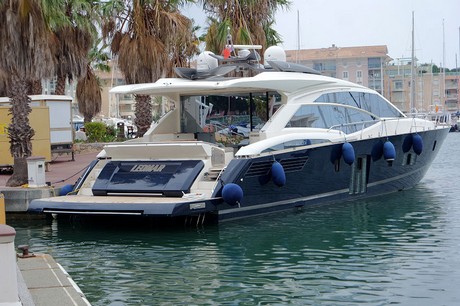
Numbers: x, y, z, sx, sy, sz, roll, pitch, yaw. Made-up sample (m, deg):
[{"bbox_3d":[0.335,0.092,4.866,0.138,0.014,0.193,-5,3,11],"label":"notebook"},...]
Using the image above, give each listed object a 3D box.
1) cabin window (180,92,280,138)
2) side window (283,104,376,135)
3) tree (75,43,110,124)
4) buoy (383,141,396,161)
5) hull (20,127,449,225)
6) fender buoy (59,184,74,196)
[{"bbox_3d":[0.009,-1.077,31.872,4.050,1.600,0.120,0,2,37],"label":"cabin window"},{"bbox_3d":[3.503,-1.117,33.435,0.150,1.000,6.300,-10,-4,33],"label":"side window"},{"bbox_3d":[-9.448,-4.092,65.911,2.800,7.180,2.800,-1,1,0],"label":"tree"},{"bbox_3d":[5.647,-0.070,34.619,0.460,0.750,0.460,-1,1,0],"label":"buoy"},{"bbox_3d":[3.210,0.445,36.288,5.500,2.600,22.600,0,2,37],"label":"hull"},{"bbox_3d":[-4.978,1.286,30.652,0.600,0.640,0.600,0,2,37],"label":"fender buoy"}]

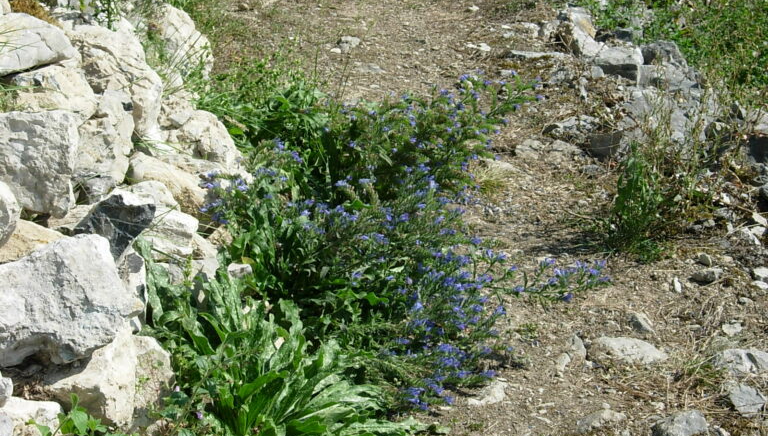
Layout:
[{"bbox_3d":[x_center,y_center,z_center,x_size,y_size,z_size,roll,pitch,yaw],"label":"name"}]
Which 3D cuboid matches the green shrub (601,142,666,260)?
[{"bbox_3d":[0.520,-0.034,3.329,0.140,0.262,0.135,0,23,0],"label":"green shrub"}]

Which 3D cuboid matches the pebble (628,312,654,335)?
[{"bbox_3d":[0.493,0.202,3.058,0.050,0.038,0.043,0,23,0],"label":"pebble"}]

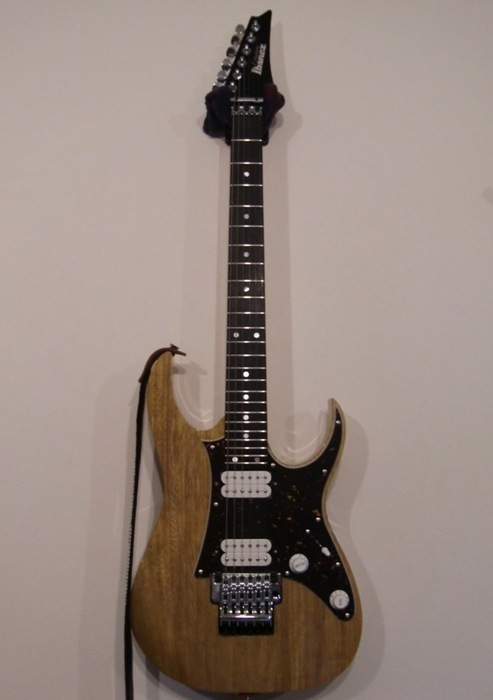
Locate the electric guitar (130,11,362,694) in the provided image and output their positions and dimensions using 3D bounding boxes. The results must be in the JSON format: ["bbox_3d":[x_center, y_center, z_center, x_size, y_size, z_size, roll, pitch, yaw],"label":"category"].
[{"bbox_3d":[0.001,-0.034,0.961,0.310,0.990,0.066,0,-7,0],"label":"electric guitar"}]

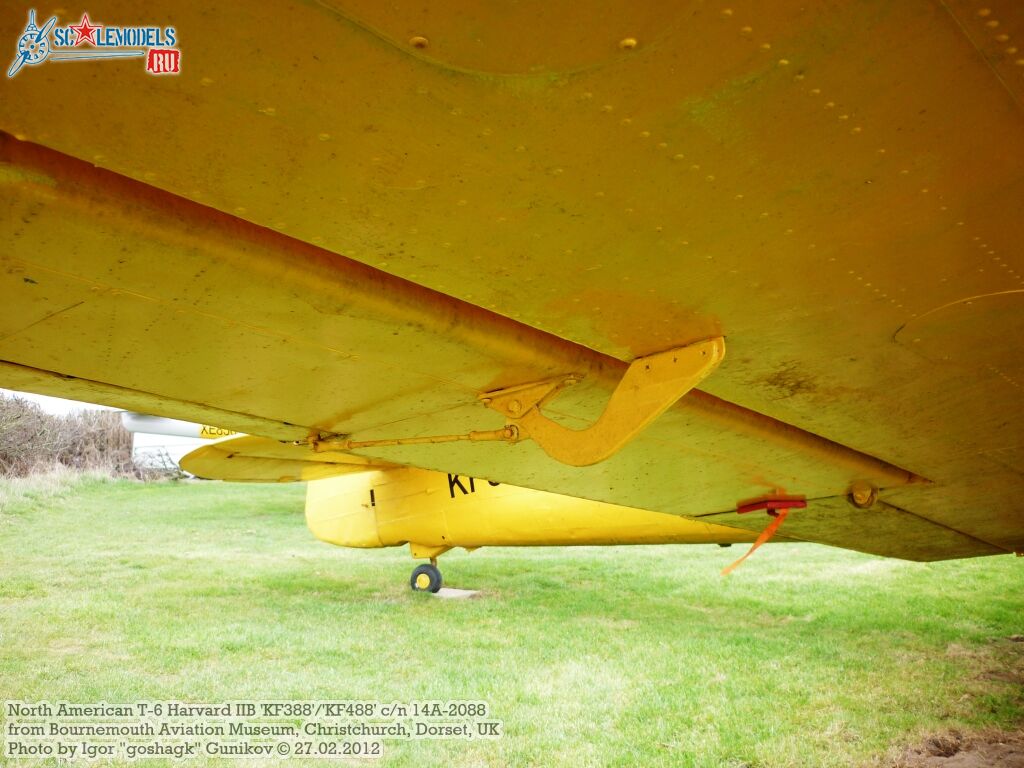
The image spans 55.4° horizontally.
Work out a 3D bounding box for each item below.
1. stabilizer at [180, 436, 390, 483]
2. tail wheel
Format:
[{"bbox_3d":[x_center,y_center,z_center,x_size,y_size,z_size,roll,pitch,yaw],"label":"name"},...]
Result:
[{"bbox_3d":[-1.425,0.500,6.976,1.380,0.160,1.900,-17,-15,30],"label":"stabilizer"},{"bbox_3d":[-0.653,1.510,7.540,0.260,0.260,0.100,-1,-6,32],"label":"tail wheel"}]

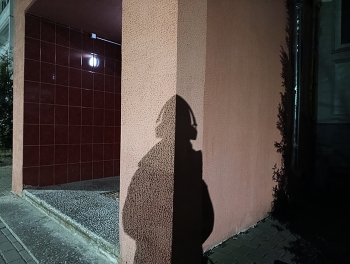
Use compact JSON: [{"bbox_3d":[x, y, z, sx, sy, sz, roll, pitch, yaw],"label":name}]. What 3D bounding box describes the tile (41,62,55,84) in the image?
[{"bbox_3d":[-1.874,-0.863,3.429,0.010,0.300,0.200,1,0,44],"label":"tile"}]

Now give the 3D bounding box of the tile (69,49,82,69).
[{"bbox_3d":[-1.577,-1.155,3.698,0.200,0.300,0.010,0,1,-45],"label":"tile"}]

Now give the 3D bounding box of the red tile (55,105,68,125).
[{"bbox_3d":[-1.735,-0.254,3.567,0.200,0.300,0.010,0,1,-45],"label":"red tile"}]

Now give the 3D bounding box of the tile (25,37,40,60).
[{"bbox_3d":[-1.997,-1.161,3.256,0.010,0.300,0.200,2,1,43],"label":"tile"}]

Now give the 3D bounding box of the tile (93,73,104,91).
[{"bbox_3d":[-1.304,-0.856,3.996,0.010,0.300,0.200,2,1,43],"label":"tile"}]

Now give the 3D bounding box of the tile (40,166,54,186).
[{"bbox_3d":[-1.892,0.650,3.434,0.012,0.300,0.200,1,0,44],"label":"tile"}]

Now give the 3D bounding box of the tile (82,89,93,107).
[{"bbox_3d":[-1.446,-0.553,3.847,0.200,0.300,0.010,0,1,-45],"label":"tile"}]

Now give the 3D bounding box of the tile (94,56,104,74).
[{"bbox_3d":[-1.308,-1.158,4.009,0.012,0.300,0.200,1,0,44],"label":"tile"}]

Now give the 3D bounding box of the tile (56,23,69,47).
[{"bbox_3d":[-1.713,-1.461,3.547,0.010,0.300,0.200,2,1,43],"label":"tile"}]

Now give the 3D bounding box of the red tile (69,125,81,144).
[{"bbox_3d":[-1.604,0.048,3.723,0.012,0.300,0.200,1,0,44],"label":"red tile"}]

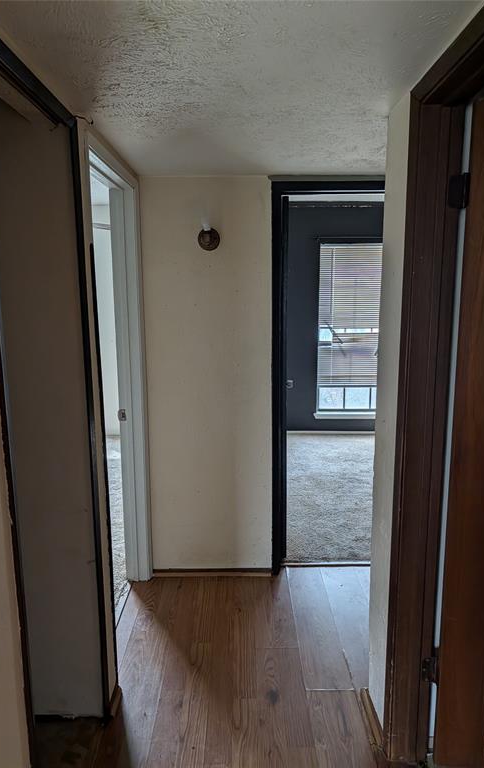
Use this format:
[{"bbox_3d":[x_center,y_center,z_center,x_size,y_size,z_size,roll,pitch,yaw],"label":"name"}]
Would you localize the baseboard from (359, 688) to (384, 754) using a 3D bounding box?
[{"bbox_3d":[0.473,1.218,1.942,0.024,0.042,0.260,0,9,0],"label":"baseboard"}]

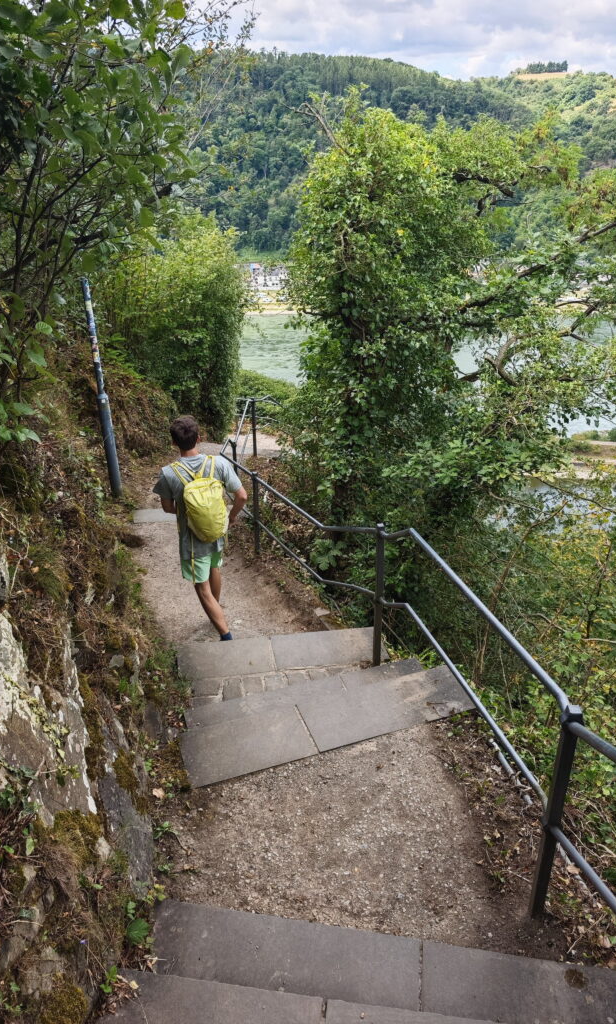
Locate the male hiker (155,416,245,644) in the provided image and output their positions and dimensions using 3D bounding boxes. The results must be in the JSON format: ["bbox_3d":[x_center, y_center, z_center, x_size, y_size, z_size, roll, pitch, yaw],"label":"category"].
[{"bbox_3d":[-0.732,0.198,4.679,0.568,1.725,0.608,-9,26,-15],"label":"male hiker"}]

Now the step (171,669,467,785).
[{"bbox_3d":[0.150,1.177,3.689,1.614,0.127,0.375,-10,26,-17],"label":"step"}]

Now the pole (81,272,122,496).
[{"bbox_3d":[-2.377,-1.345,7.849,0.125,2.600,0.125,-1,25,0],"label":"pole"}]

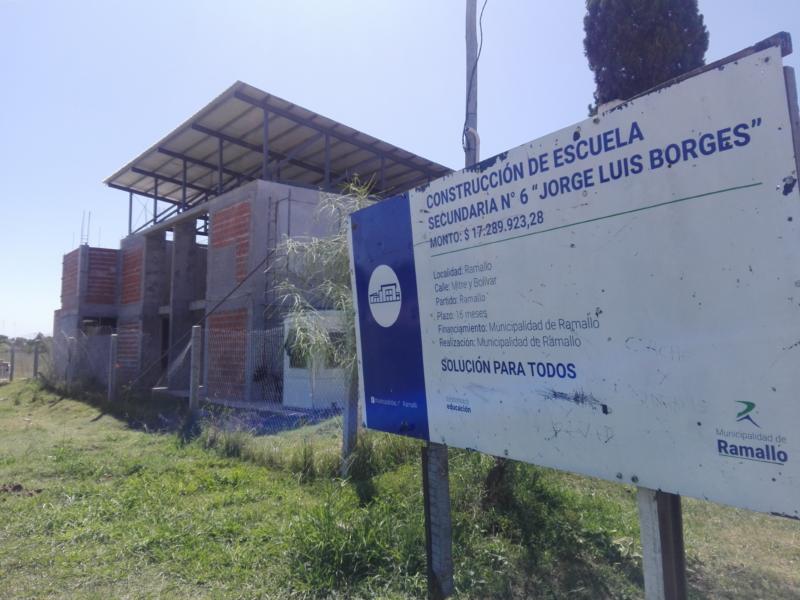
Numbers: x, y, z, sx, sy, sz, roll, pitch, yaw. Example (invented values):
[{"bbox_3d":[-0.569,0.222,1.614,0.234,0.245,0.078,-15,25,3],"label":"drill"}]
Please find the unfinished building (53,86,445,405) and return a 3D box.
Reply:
[{"bbox_3d":[-7.153,-0.851,26.557,9.848,8.678,19.256,3,-5,-39],"label":"unfinished building"}]

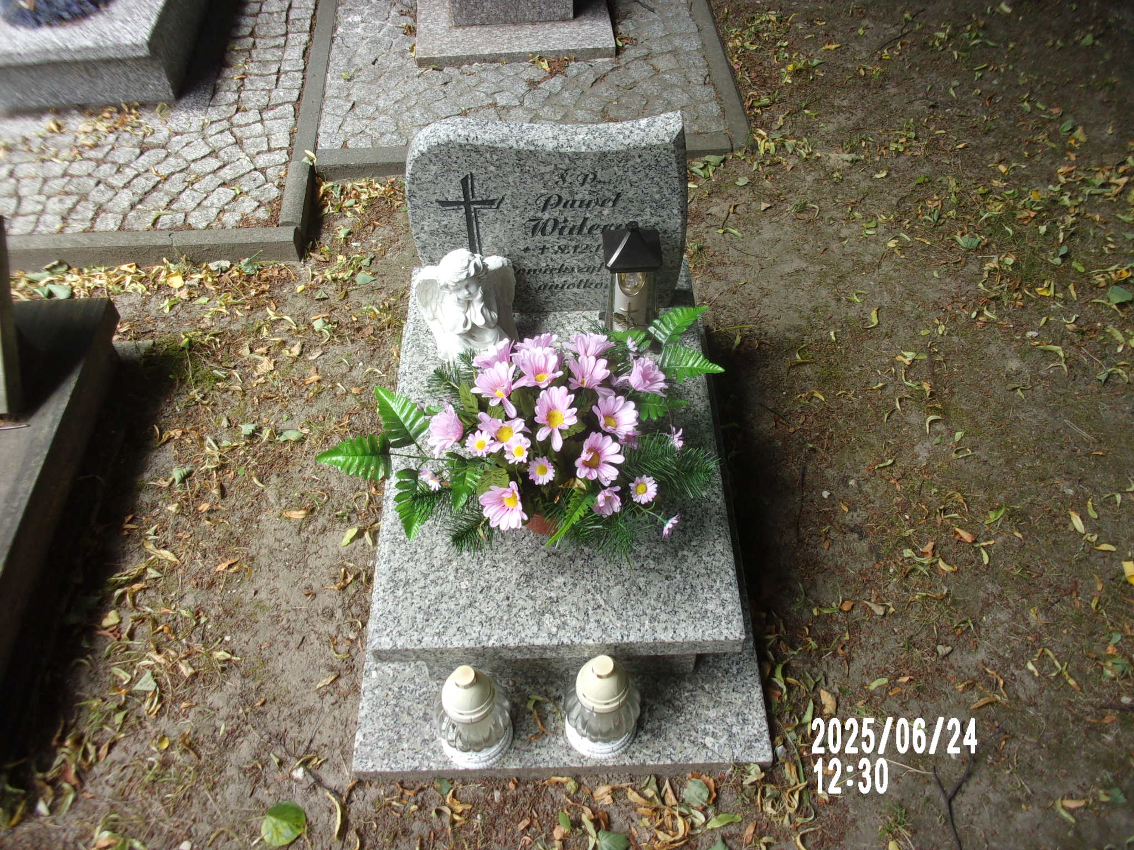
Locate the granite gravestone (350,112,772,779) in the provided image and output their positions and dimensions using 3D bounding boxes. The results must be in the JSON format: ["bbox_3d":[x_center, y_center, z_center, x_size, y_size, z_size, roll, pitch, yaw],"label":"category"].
[{"bbox_3d":[-0.019,-0.004,1.523,0.660,0.604,0.972,-1,52,-1],"label":"granite gravestone"}]

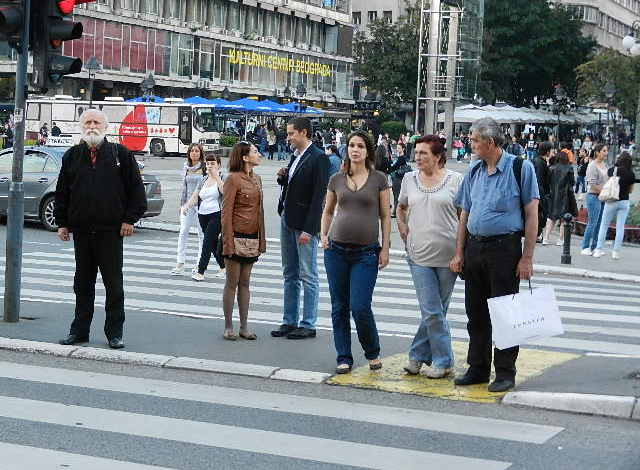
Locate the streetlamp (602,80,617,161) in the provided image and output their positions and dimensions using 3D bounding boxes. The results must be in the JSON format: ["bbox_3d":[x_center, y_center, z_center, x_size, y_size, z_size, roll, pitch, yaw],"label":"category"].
[{"bbox_3d":[10.611,-3.531,46.000,0.550,4.050,0.550,2,4,0],"label":"streetlamp"}]

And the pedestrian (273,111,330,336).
[{"bbox_3d":[-0.160,-0.070,10.338,0.420,1.790,0.500,0,5,-28],"label":"pedestrian"}]

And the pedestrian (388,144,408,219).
[{"bbox_3d":[1.739,-1.192,27.500,0.420,1.640,0.480,0,5,-24],"label":"pedestrian"}]

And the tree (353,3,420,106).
[{"bbox_3d":[4.902,-10.378,85.000,6.500,10.300,6.200,2,4,0],"label":"tree"}]

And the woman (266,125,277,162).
[{"bbox_3d":[-2.218,-4.253,57.500,0.450,1.660,0.340,2,4,6],"label":"woman"}]

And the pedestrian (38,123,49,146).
[{"bbox_3d":[-16.275,-5.693,74.000,0.380,1.740,0.500,4,4,25],"label":"pedestrian"}]

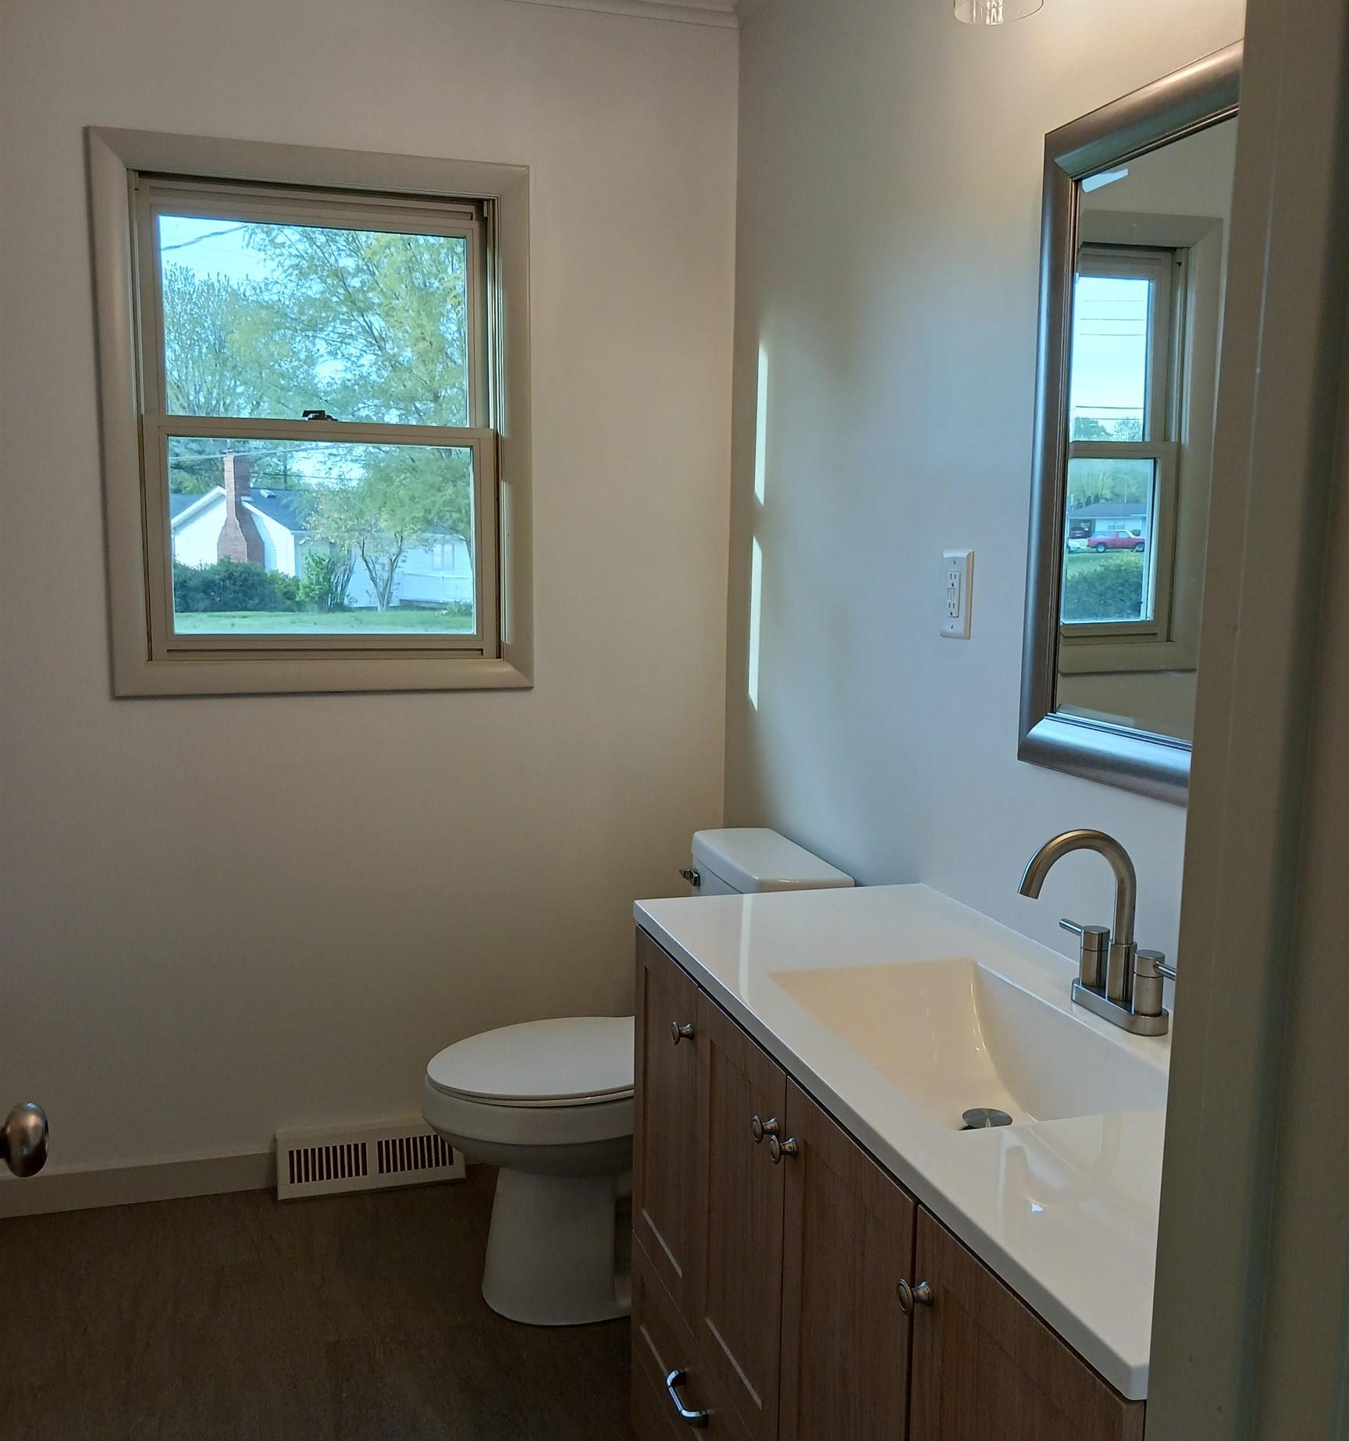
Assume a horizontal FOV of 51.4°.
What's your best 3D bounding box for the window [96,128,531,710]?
[{"bbox_3d":[-0.701,-0.585,2.810,0.828,1.060,0.090,-2,8,-17],"label":"window"}]

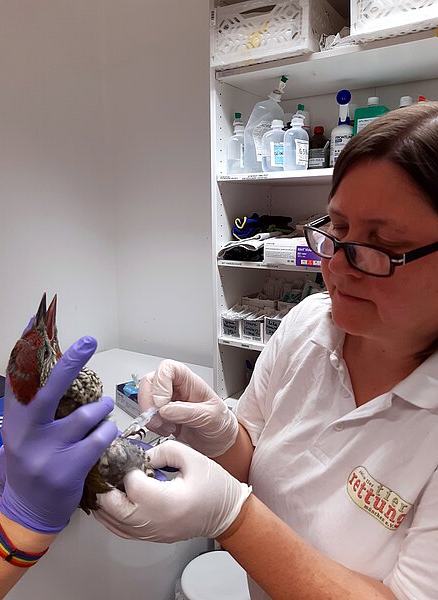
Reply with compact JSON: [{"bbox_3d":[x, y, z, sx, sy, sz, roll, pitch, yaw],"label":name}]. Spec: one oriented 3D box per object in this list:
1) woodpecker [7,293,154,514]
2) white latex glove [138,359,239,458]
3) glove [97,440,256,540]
[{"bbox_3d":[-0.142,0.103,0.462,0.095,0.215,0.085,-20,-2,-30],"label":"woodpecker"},{"bbox_3d":[-0.034,0.124,0.525,0.120,0.080,0.080,38,10,-6],"label":"white latex glove"},{"bbox_3d":[-0.046,0.192,0.465,0.150,0.090,0.080,9,13,9],"label":"glove"}]

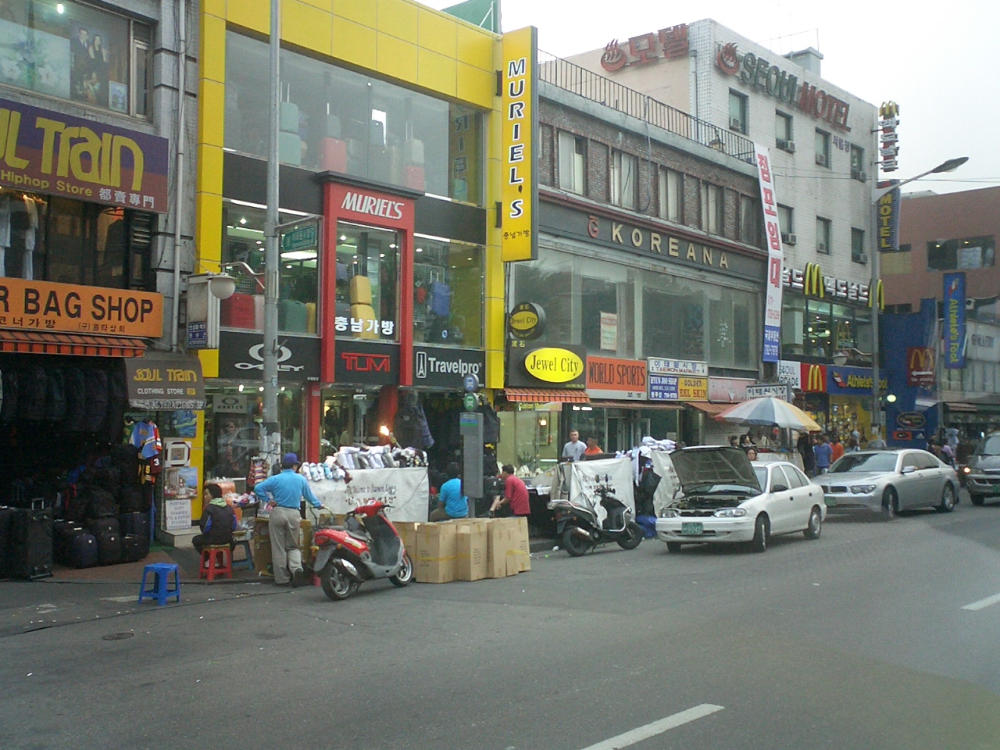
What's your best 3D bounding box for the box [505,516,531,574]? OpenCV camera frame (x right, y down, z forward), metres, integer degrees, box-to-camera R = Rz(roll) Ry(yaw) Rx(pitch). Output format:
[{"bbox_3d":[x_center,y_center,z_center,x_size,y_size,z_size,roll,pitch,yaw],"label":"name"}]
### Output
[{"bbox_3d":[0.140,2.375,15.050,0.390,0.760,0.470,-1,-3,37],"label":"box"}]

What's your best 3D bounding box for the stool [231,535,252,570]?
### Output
[{"bbox_3d":[-3.533,2.417,14.426,0.350,0.420,0.350,0,-2,-5],"label":"stool"}]

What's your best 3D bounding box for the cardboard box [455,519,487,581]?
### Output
[{"bbox_3d":[-0.330,2.350,14.370,0.380,0.770,0.370,-1,-3,37],"label":"cardboard box"}]

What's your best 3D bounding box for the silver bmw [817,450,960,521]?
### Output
[{"bbox_3d":[8.867,2.417,24.584,1.920,1.490,5.050,-2,-3,43],"label":"silver bmw"}]

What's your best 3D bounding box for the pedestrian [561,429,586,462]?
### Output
[{"bbox_3d":[1.430,1.970,20.795,0.520,1.760,0.320,1,-2,-8],"label":"pedestrian"}]

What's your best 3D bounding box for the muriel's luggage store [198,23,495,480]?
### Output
[{"bbox_3d":[-4.309,-2.100,22.238,5.000,10.000,7.550,-2,-3,42],"label":"muriel's luggage store"}]

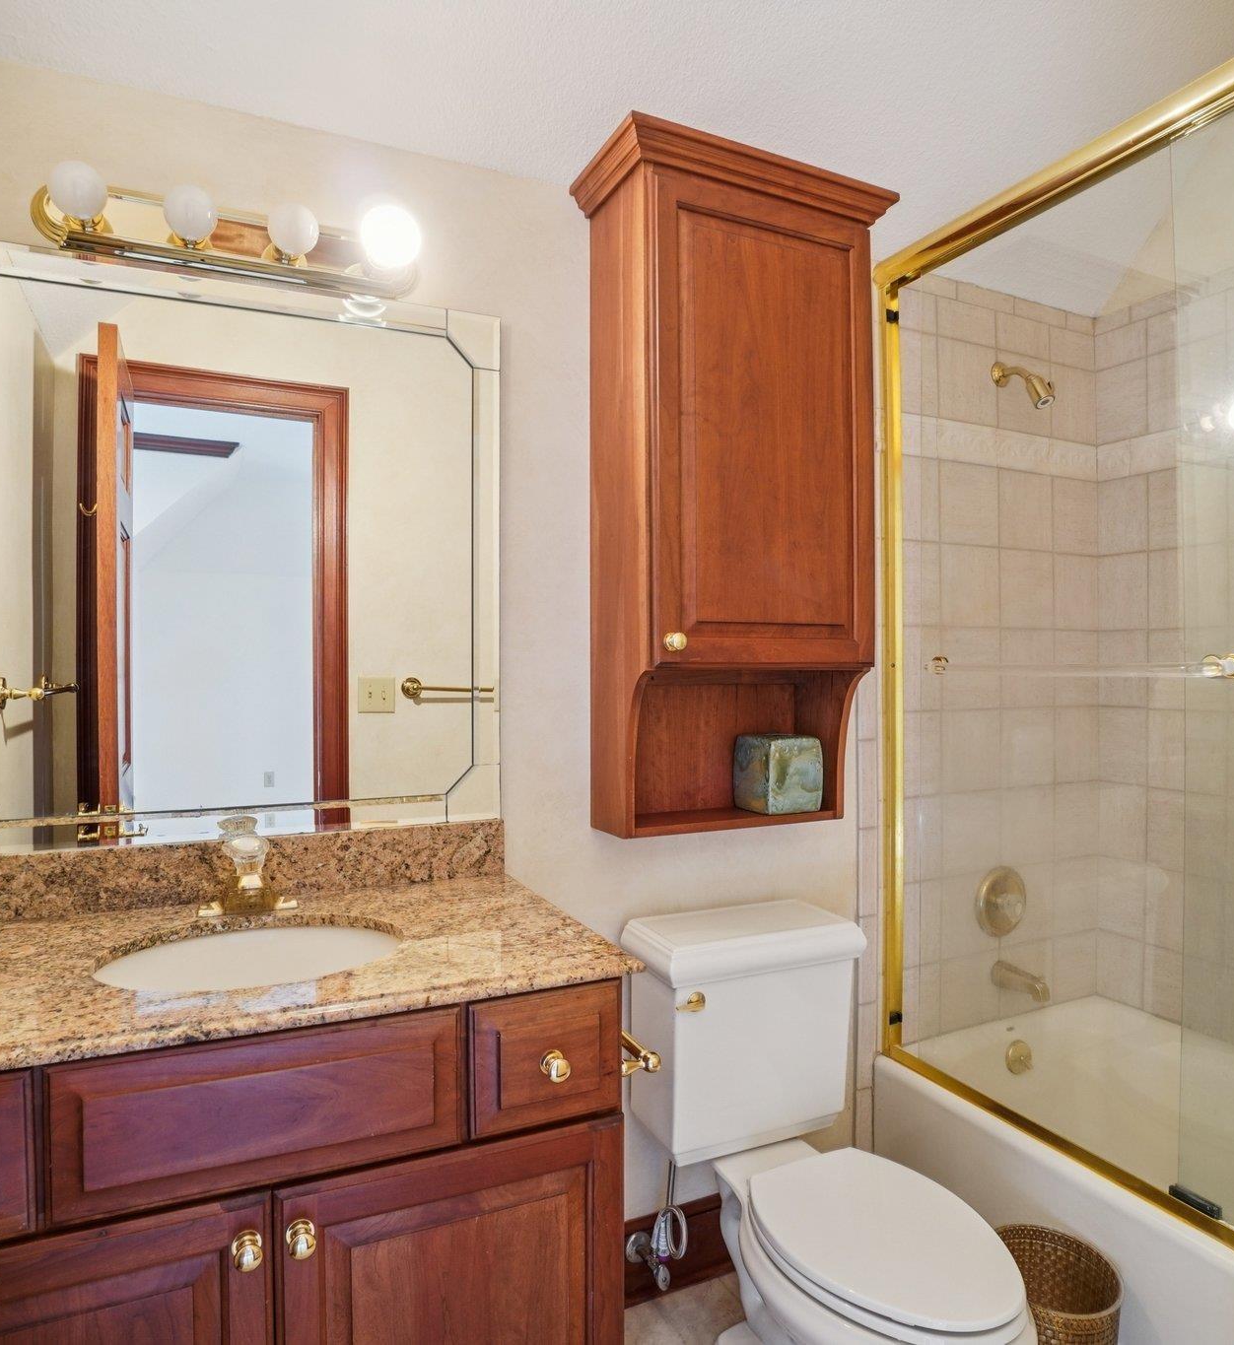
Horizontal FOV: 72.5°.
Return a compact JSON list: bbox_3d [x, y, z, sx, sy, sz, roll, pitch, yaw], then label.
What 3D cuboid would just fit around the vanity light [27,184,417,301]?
[{"bbox_3d":[-0.584,-0.686,1.308,0.575,0.139,0.142,0,0,-24],"label":"vanity light"}]

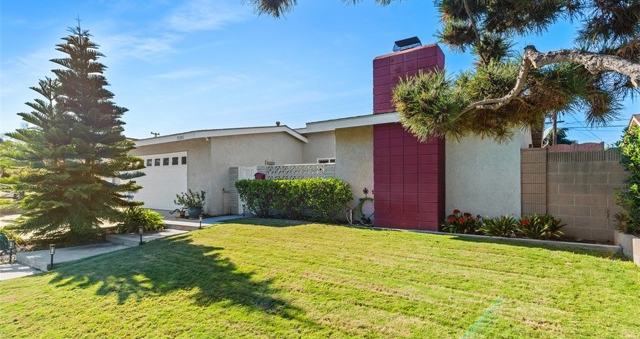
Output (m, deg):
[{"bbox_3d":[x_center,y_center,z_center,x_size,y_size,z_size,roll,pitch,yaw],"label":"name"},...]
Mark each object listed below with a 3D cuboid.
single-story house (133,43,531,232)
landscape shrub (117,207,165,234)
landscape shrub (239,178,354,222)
[{"bbox_3d":[-0.300,-0.370,14.000,16.000,3.900,10.300,-1,-2,32],"label":"single-story house"},{"bbox_3d":[-4.450,1.190,7.900,1.100,0.600,1.000,-1,-2,32],"label":"landscape shrub"},{"bbox_3d":[-0.820,0.820,8.900,3.500,1.100,0.850,-1,-2,32],"label":"landscape shrub"}]

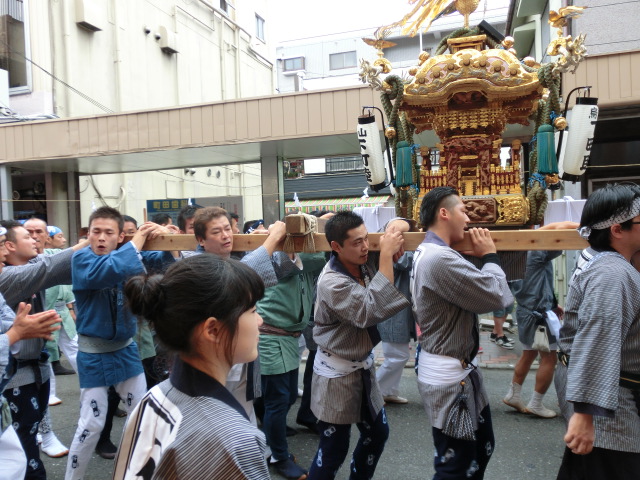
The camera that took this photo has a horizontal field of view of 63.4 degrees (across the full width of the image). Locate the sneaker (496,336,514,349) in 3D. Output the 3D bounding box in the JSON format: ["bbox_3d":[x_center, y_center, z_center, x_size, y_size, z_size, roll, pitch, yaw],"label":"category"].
[{"bbox_3d":[2.140,1.185,5.990,0.105,0.110,0.285,-4,2,-44],"label":"sneaker"}]

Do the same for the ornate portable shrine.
[{"bbox_3d":[0.945,-0.860,3.320,1.200,1.580,1.200,-2,2,18],"label":"ornate portable shrine"}]

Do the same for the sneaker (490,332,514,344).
[{"bbox_3d":[2.180,1.172,6.180,0.290,0.110,0.105,-1,2,29],"label":"sneaker"}]

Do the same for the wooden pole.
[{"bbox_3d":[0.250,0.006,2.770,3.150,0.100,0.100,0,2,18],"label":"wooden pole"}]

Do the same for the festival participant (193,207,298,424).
[{"bbox_3d":[-0.430,0.665,2.800,0.550,1.660,0.580,-1,2,34],"label":"festival participant"}]

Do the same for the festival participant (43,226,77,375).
[{"bbox_3d":[-2.370,0.695,4.850,0.520,1.640,0.500,-1,2,20],"label":"festival participant"}]

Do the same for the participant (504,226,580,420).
[{"bbox_3d":[1.760,0.565,4.060,0.660,1.620,0.550,-2,2,18],"label":"participant"}]

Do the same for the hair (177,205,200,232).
[{"bbox_3d":[-0.815,-0.137,3.260,0.210,0.200,0.180,-1,2,42],"label":"hair"}]

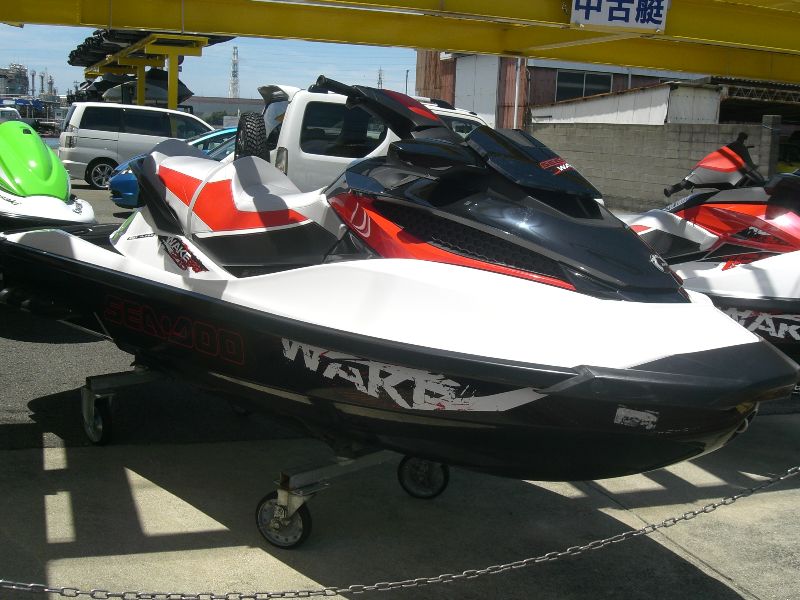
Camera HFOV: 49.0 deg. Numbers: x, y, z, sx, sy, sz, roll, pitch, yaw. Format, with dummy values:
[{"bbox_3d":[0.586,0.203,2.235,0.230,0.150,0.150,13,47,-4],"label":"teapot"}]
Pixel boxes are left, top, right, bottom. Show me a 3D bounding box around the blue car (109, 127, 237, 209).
[{"bbox_3d":[-2.745,-2.166,14.794,4.150,1.490,1.700,-1,11,-17],"label":"blue car"}]

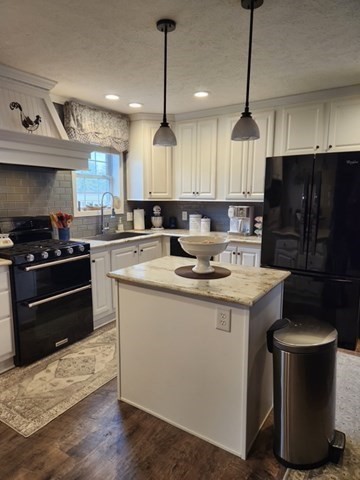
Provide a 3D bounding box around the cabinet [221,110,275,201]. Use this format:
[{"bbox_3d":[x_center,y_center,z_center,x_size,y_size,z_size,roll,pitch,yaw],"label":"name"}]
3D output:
[{"bbox_3d":[0.906,-1.025,3.966,0.633,1.065,0.342,5,9,33],"label":"cabinet"}]

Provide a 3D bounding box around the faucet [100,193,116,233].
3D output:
[{"bbox_3d":[-0.910,-0.318,4.048,0.271,0.533,0.101,5,9,33],"label":"faucet"}]

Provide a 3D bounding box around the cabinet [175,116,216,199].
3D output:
[{"bbox_3d":[0.303,-1.080,4.353,0.633,1.065,0.342,5,9,33],"label":"cabinet"}]

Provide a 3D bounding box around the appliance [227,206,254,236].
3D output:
[{"bbox_3d":[0.825,-0.251,4.165,0.291,0.372,0.271,5,9,33],"label":"appliance"}]

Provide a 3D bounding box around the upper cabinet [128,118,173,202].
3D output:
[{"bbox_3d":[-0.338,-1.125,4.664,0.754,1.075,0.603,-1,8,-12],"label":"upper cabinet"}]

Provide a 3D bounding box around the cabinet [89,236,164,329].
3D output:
[{"bbox_3d":[-0.850,0.431,3.987,0.613,0.874,1.327,5,9,33],"label":"cabinet"}]

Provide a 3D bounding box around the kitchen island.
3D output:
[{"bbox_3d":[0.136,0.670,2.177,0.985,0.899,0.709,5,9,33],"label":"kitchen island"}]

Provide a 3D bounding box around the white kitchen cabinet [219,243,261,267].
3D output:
[{"bbox_3d":[0.865,0.434,4.019,0.643,0.874,0.613,5,9,33],"label":"white kitchen cabinet"}]

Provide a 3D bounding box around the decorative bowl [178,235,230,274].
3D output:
[{"bbox_3d":[0.165,0.107,2.171,0.347,0.217,0.347,0,8,0],"label":"decorative bowl"}]

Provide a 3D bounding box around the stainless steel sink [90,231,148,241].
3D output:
[{"bbox_3d":[-0.778,0.045,4.100,0.533,0.201,0.854,5,9,33],"label":"stainless steel sink"}]

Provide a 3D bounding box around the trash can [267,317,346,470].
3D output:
[{"bbox_3d":[0.698,0.838,1.765,0.412,0.683,0.311,5,9,33],"label":"trash can"}]

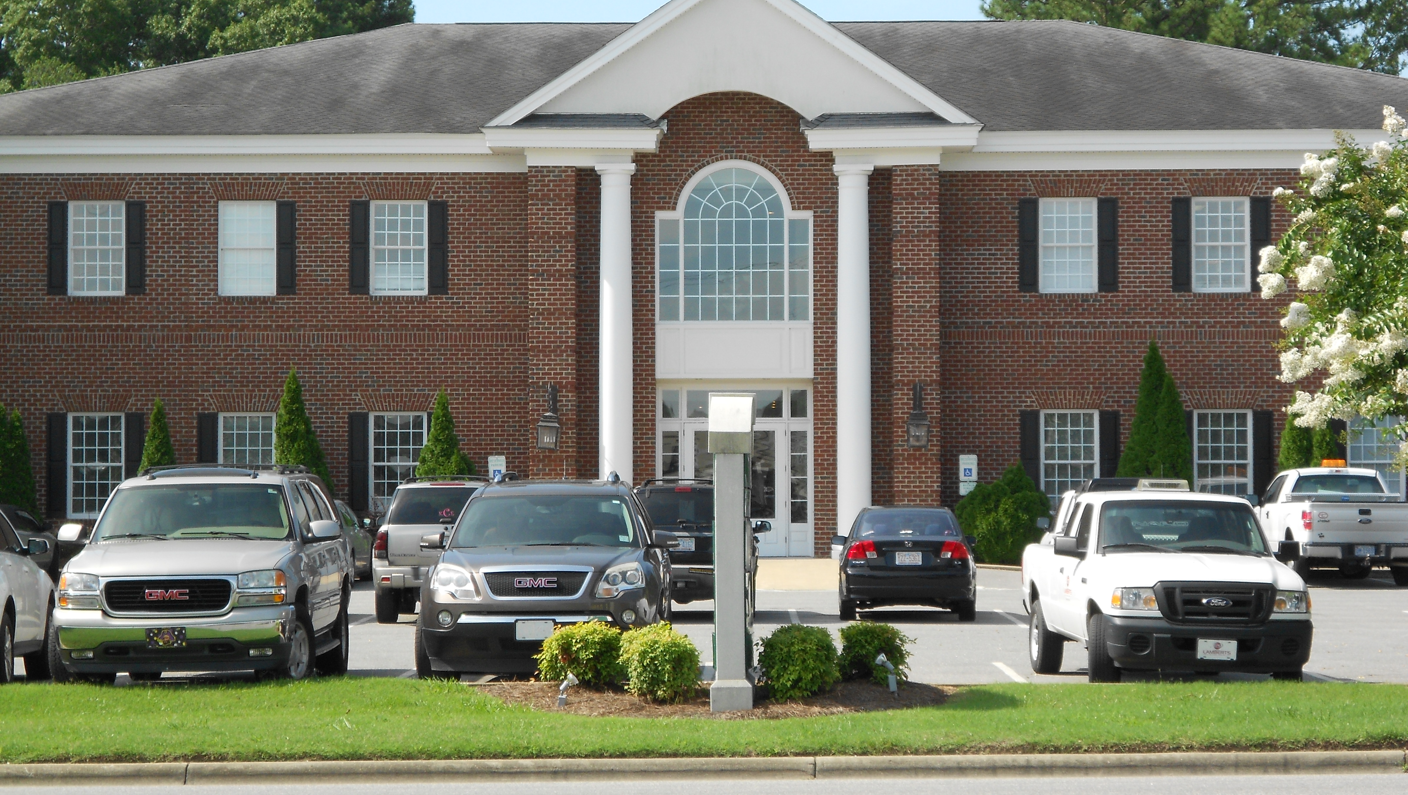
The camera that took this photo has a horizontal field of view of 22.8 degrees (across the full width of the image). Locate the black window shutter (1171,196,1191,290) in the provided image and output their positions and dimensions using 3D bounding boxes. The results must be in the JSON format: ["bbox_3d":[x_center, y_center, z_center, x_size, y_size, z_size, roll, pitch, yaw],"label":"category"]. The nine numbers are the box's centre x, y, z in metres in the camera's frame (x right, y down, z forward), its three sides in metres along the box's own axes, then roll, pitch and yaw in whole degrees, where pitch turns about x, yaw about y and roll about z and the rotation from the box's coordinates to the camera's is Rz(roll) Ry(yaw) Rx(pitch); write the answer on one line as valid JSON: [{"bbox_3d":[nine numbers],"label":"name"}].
[{"bbox_3d":[8.559,-2.739,62.656,0.370,1.694,0.050,0,-1,0],"label":"black window shutter"}]

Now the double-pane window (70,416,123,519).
[{"bbox_3d":[-10.874,1.215,62.564,1.023,1.879,0.120,0,-2,2],"label":"double-pane window"}]

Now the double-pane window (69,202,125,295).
[{"bbox_3d":[-10.888,-2.675,62.700,1.029,1.709,0.120,0,-2,2],"label":"double-pane window"}]

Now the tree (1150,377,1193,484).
[{"bbox_3d":[8.187,1.205,61.334,0.887,3.202,0.887,0,-1,0],"label":"tree"}]

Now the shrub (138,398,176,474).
[{"bbox_3d":[-9.578,1.437,61.347,1.000,2.900,1.000,0,-2,2],"label":"shrub"}]

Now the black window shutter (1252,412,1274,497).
[{"bbox_3d":[9.996,1.161,62.571,0.374,1.869,0.050,0,-1,0],"label":"black window shutter"}]

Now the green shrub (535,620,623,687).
[{"bbox_3d":[-0.952,1.975,26.900,0.680,0.520,0.650,0,-2,1],"label":"green shrub"}]

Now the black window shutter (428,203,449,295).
[{"bbox_3d":[-4.749,-2.673,62.497,0.368,1.690,0.050,0,-2,2],"label":"black window shutter"}]

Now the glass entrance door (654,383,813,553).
[{"bbox_3d":[0.546,1.301,61.993,2.788,3.051,0.150,0,-1,0],"label":"glass entrance door"}]

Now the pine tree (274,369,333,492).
[{"bbox_3d":[-7.044,1.169,61.456,1.082,3.363,1.082,0,-1,0],"label":"pine tree"}]

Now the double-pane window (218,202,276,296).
[{"bbox_3d":[-8.145,-2.660,62.457,1.040,1.705,0.120,0,-2,1],"label":"double-pane window"}]

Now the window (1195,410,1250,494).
[{"bbox_3d":[9.178,1.147,61.835,1.030,1.880,0.120,0,-2,2],"label":"window"}]

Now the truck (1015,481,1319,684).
[{"bbox_3d":[4.041,1.665,31.273,1.760,1.770,5.160,0,-2,-4],"label":"truck"}]

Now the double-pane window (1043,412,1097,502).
[{"bbox_3d":[6.492,1.163,62.137,1.053,1.899,0.120,0,-2,1],"label":"double-pane window"}]

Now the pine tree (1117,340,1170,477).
[{"bbox_3d":[7.754,0.926,60.732,1.250,3.850,1.250,0,-2,2],"label":"pine tree"}]

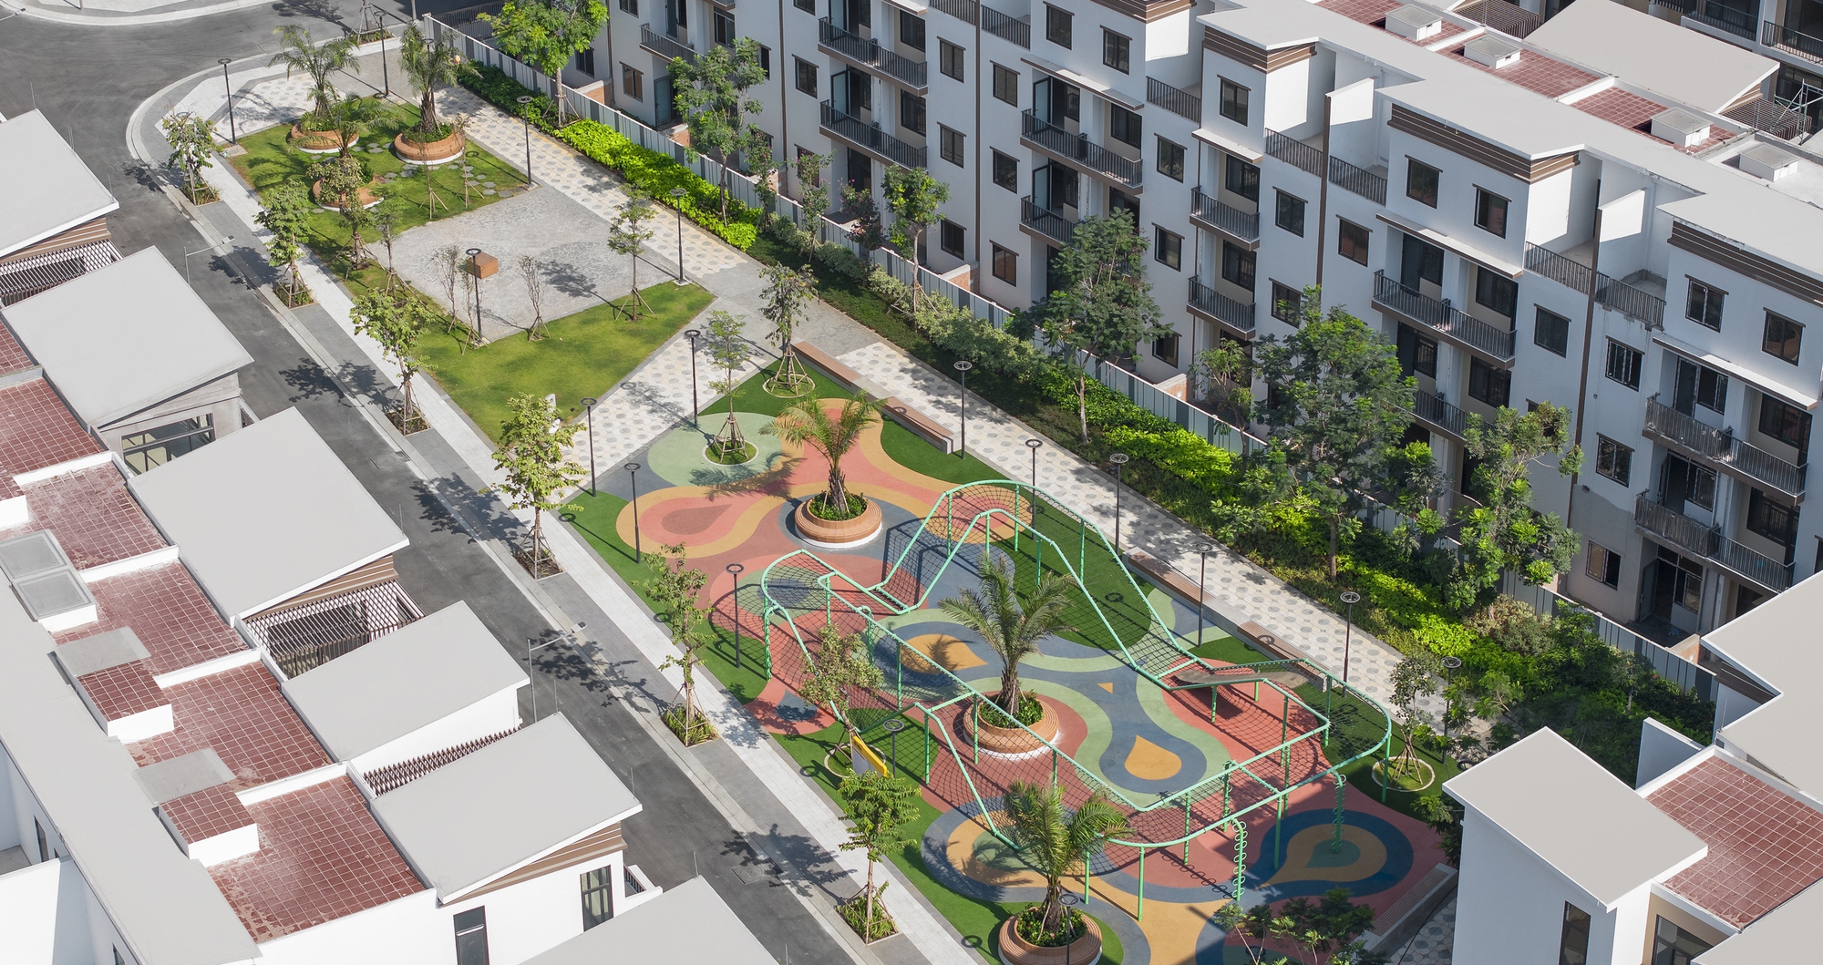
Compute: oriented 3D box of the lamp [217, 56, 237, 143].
[{"bbox_3d":[-29.056,-16.205,157.188,0.620,3.860,0.620,-23,37,-34],"label":"lamp"}]

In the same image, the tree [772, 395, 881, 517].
[{"bbox_3d":[-2.652,-0.919,120.822,3.654,4.253,3.654,-1,30,0],"label":"tree"}]

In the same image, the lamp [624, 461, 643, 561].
[{"bbox_3d":[-8.921,1.051,119.448,0.535,3.629,0.535,-1,30,0],"label":"lamp"}]

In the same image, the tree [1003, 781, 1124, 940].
[{"bbox_3d":[4.034,10.582,100.899,3.528,4.378,3.528,-1,30,0],"label":"tree"}]

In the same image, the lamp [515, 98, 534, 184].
[{"bbox_3d":[-15.977,-14.187,153.406,0.620,3.860,0.620,-23,37,-34],"label":"lamp"}]

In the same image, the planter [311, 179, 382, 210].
[{"bbox_3d":[-22.019,-11.595,144.286,2.860,0.706,2.860,-1,30,0],"label":"planter"}]

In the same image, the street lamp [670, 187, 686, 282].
[{"bbox_3d":[-9.135,-9.661,145.368,0.620,3.860,0.620,0,30,0],"label":"street lamp"}]

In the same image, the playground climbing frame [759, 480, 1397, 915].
[{"bbox_3d":[4.760,6.652,117.653,12.552,2.825,21.232,-21,36,-32],"label":"playground climbing frame"}]

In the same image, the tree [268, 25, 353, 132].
[{"bbox_3d":[-25.211,-17.107,157.084,3.800,4.271,3.800,0,30,0],"label":"tree"}]

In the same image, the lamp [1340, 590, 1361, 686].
[{"bbox_3d":[13.284,5.023,112.032,0.535,3.629,0.535,-1,30,0],"label":"lamp"}]

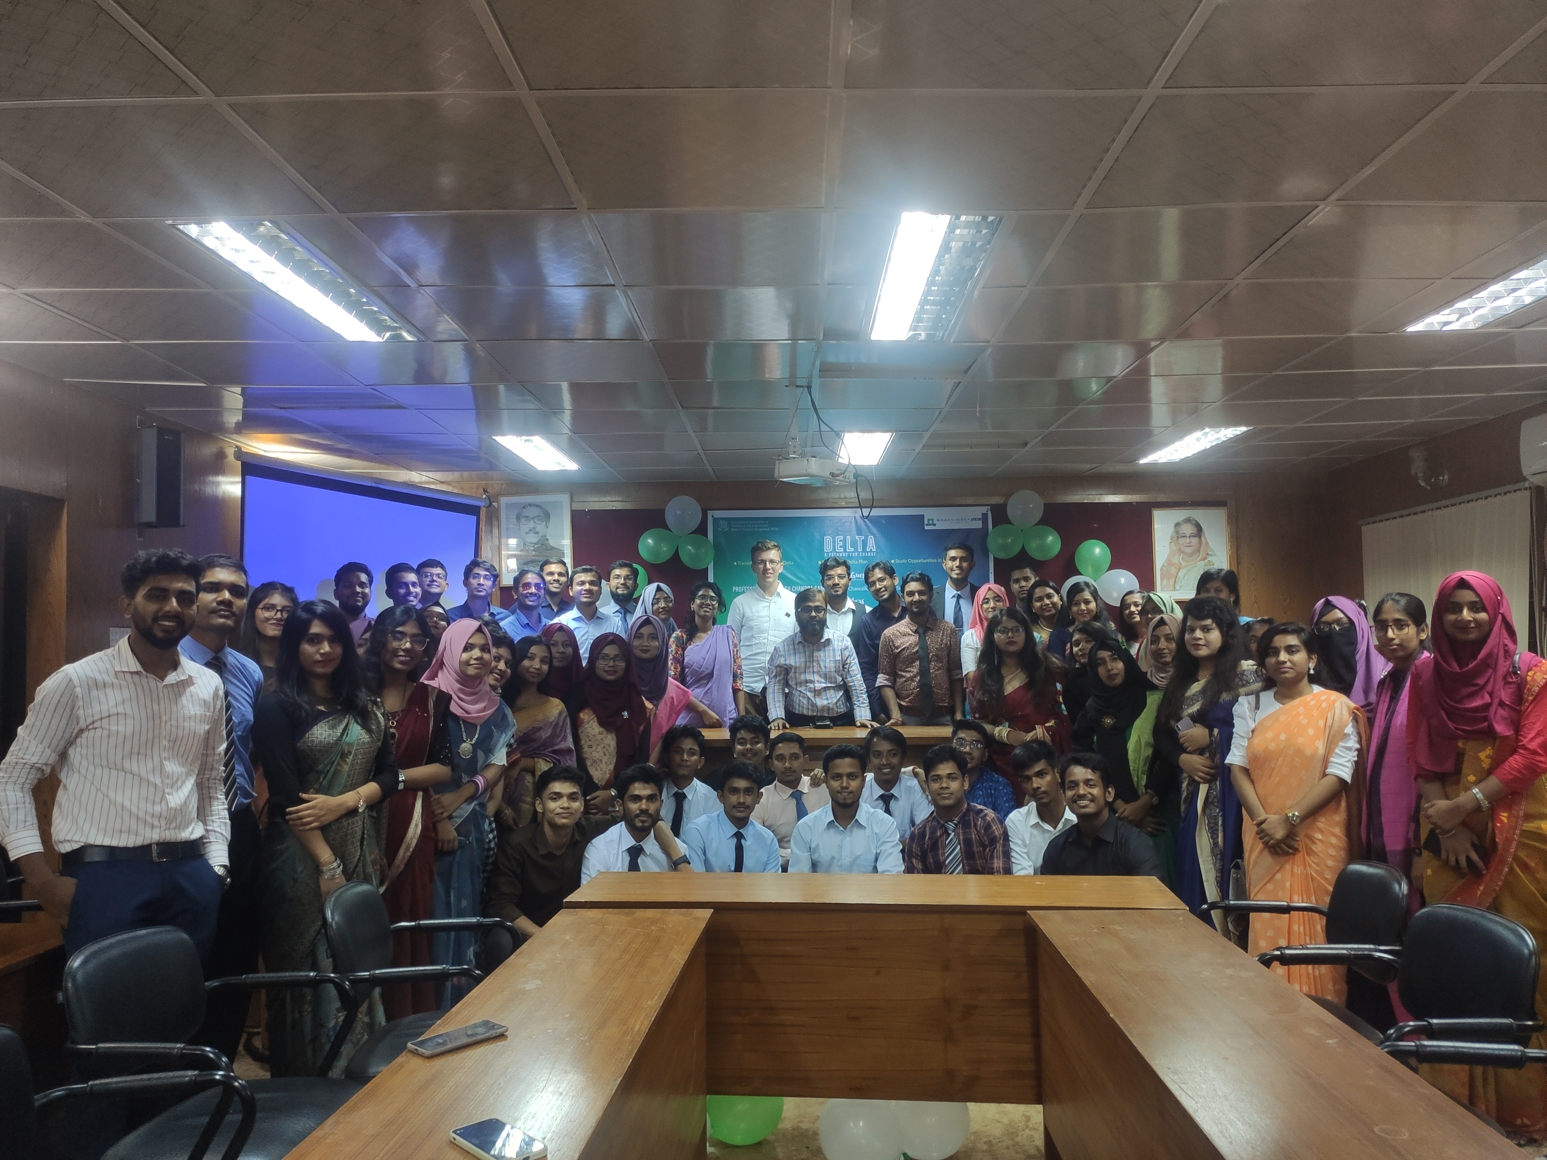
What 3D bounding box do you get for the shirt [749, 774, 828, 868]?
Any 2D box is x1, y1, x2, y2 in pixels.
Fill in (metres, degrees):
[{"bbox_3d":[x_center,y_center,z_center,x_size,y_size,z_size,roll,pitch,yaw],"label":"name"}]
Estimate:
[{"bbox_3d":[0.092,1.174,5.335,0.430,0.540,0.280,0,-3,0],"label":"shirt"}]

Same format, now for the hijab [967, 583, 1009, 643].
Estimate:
[{"bbox_3d":[1.130,0.179,6.040,0.250,0.340,0.260,0,-3,0],"label":"hijab"}]

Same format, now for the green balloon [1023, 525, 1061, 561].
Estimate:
[{"bbox_3d":[1.696,-0.231,7.330,0.240,0.235,0.235,0,-3,0],"label":"green balloon"}]

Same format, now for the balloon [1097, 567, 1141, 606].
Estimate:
[{"bbox_3d":[2.207,0.050,7.431,0.265,0.240,0.240,0,-3,1],"label":"balloon"}]

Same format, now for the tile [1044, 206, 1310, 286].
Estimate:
[{"bbox_3d":[1.047,-0.899,3.115,0.600,0.020,0.600,0,-3,1],"label":"tile"}]

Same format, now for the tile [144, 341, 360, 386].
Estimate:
[{"bbox_3d":[-1.924,-0.809,4.311,0.598,0.015,0.598,0,-3,1],"label":"tile"}]

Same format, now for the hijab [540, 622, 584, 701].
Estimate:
[{"bbox_3d":[-1.115,0.449,6.127,0.280,0.460,0.280,0,-3,-6],"label":"hijab"}]

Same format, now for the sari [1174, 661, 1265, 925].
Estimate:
[{"bbox_3d":[1.581,0.976,4.126,0.440,1.370,0.360,-2,-3,23],"label":"sari"}]

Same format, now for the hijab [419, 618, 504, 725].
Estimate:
[{"bbox_3d":[-1.234,0.362,4.580,0.280,0.420,0.290,2,-4,-30],"label":"hijab"}]

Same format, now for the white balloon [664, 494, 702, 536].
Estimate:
[{"bbox_3d":[-0.573,-0.408,7.400,0.236,0.260,0.236,0,-3,0],"label":"white balloon"}]

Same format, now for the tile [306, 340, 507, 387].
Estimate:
[{"bbox_3d":[-1.360,-0.833,4.409,0.600,0.018,0.600,0,-3,1],"label":"tile"}]

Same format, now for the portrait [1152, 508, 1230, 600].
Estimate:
[{"bbox_3d":[2.708,-0.165,7.534,0.487,0.605,0.030,0,-3,1],"label":"portrait"}]

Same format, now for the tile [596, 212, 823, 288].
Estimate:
[{"bbox_3d":[-0.161,-0.904,3.170,0.600,0.018,0.600,0,-3,1],"label":"tile"}]

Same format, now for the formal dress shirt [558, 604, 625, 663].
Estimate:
[{"bbox_3d":[-1.033,0.498,6.501,0.460,0.720,0.260,0,-3,-8],"label":"formal dress shirt"}]

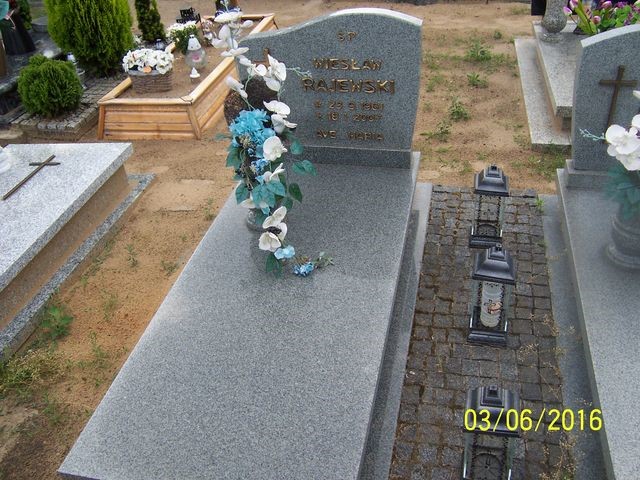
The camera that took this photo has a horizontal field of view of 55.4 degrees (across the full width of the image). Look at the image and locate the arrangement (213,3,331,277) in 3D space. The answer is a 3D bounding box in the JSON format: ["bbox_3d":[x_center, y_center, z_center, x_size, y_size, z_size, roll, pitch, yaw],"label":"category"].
[{"bbox_3d":[-0.168,-0.375,2.274,0.430,0.900,0.380,5,36,12],"label":"arrangement"}]

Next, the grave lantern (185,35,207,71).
[{"bbox_3d":[-0.875,-1.329,4.270,0.150,0.235,0.150,5,36,12],"label":"grave lantern"}]

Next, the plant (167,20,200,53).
[{"bbox_3d":[-1.029,-1.542,4.600,0.240,0.220,0.230,5,36,12],"label":"plant"}]

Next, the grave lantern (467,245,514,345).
[{"bbox_3d":[0.625,0.186,2.223,0.143,0.385,0.143,5,36,12],"label":"grave lantern"}]

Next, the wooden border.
[{"bbox_3d":[-0.885,-1.276,4.534,0.670,0.255,1.880,3,36,13],"label":"wooden border"}]

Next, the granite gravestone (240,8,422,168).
[{"bbox_3d":[0.061,-0.702,2.861,0.830,0.720,0.135,5,36,12],"label":"granite gravestone"}]

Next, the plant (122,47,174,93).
[{"bbox_3d":[-1.107,-1.139,4.002,0.330,0.260,0.220,5,36,12],"label":"plant"}]

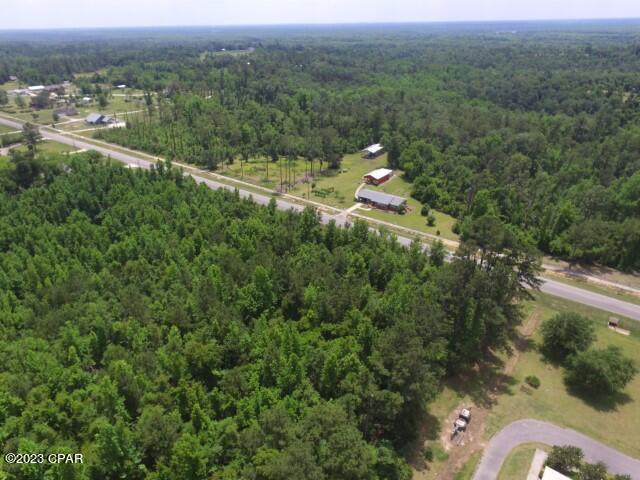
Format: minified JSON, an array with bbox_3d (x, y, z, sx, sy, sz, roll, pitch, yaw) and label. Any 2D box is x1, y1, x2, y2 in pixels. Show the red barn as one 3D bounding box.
[{"bbox_3d":[31.990,-35.900,205.330,8.900,4.700,15.200,20,37,32],"label":"red barn"}]

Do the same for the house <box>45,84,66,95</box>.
[{"bbox_3d":[-312.869,-178.667,437.628,11.500,5.500,20.000,18,36,29],"label":"house"}]

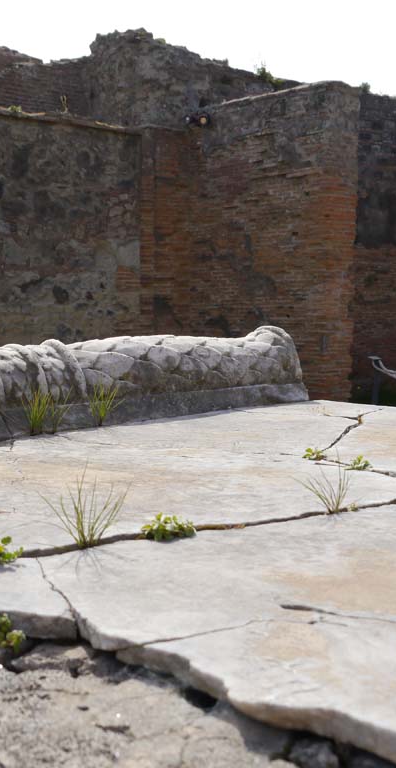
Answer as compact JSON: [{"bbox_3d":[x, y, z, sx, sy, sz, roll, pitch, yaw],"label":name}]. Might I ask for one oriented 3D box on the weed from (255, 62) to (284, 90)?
[{"bbox_3d":[1.168,-5.024,14.500,0.490,0.420,0.420,0,6,0],"label":"weed"}]

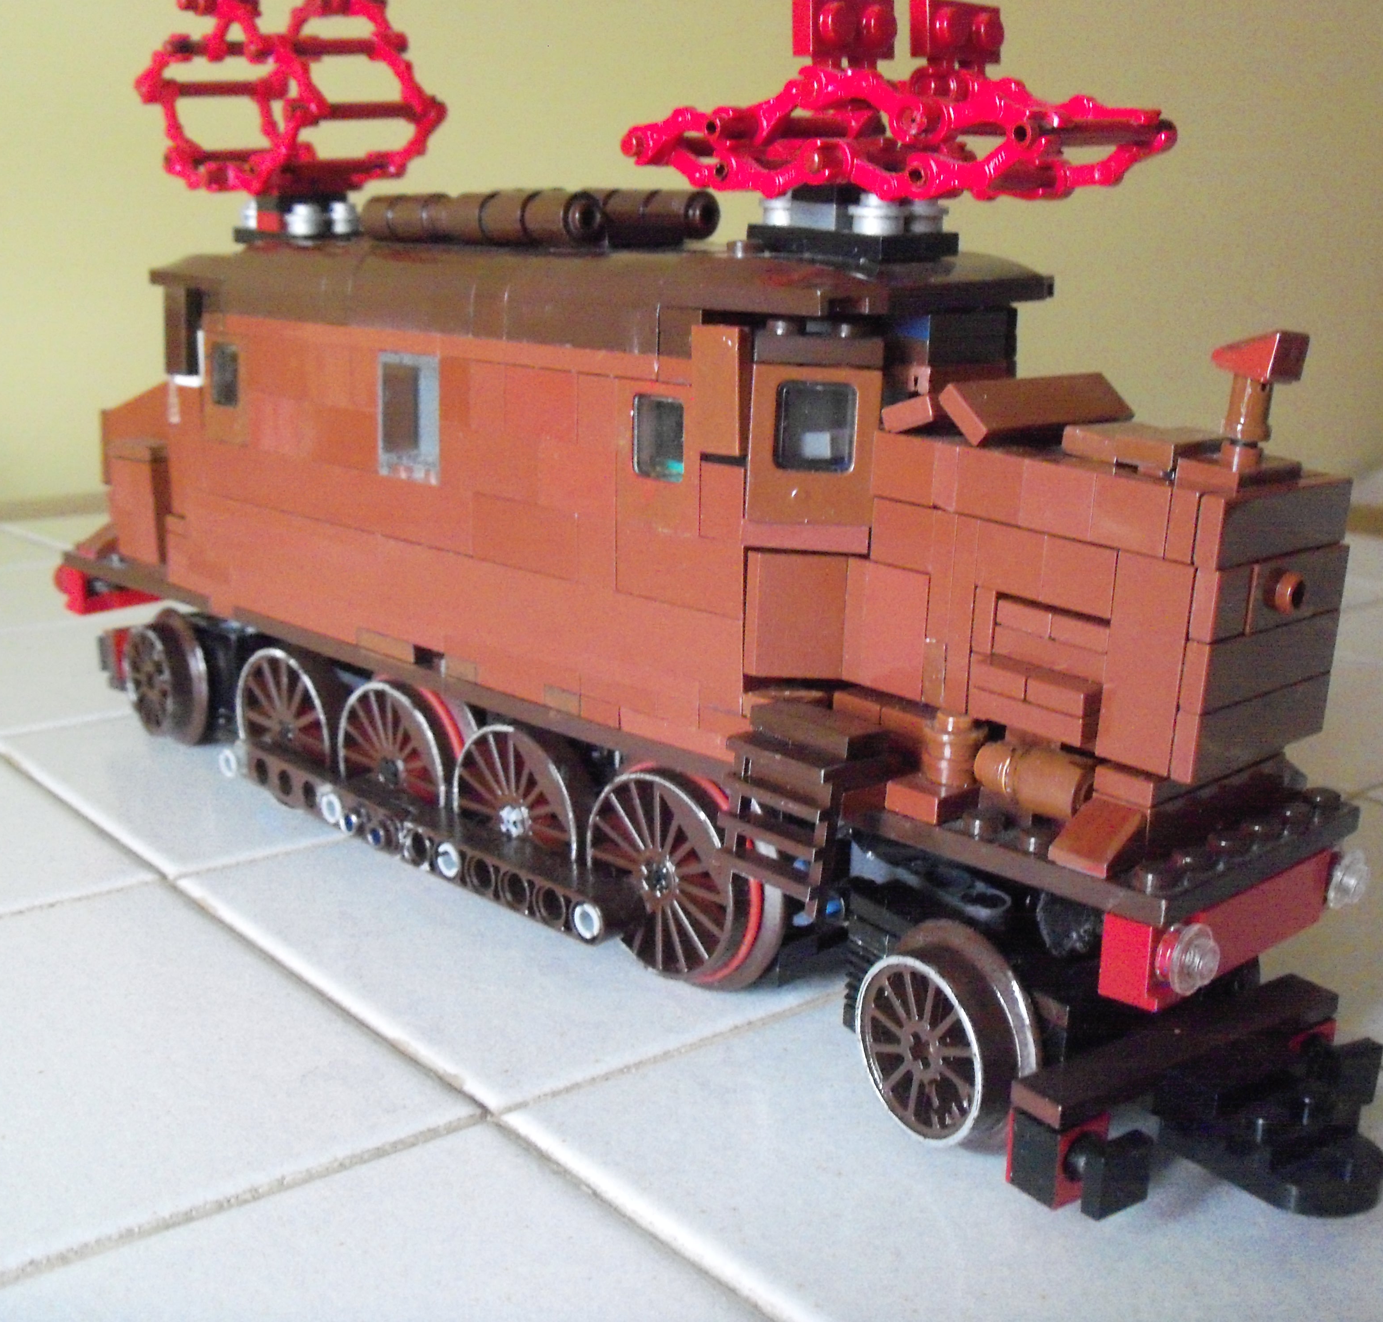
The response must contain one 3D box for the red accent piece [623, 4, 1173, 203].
[{"bbox_3d":[0.026,-0.072,0.230,0.037,0.025,0.068,-13,20,-43],"label":"red accent piece"}]

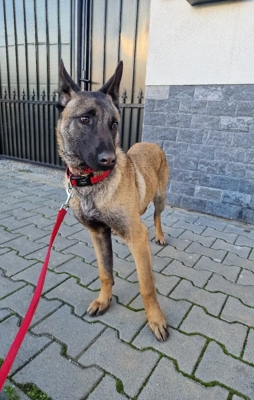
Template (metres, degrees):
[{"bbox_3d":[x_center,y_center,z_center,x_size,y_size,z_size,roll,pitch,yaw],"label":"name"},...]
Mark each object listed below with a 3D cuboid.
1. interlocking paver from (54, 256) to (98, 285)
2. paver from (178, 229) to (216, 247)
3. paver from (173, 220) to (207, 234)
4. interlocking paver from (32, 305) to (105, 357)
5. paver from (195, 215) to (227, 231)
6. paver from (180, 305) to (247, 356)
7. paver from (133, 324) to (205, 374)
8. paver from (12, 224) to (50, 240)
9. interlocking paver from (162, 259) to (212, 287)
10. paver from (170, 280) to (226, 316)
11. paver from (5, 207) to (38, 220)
[{"bbox_3d":[-0.211,0.353,1.219,0.198,0.066,0.163,13,19,29],"label":"interlocking paver"},{"bbox_3d":[0.429,0.264,1.645,0.198,0.066,0.163,13,19,29],"label":"paver"},{"bbox_3d":[0.421,0.213,1.809,0.198,0.066,0.163,13,19,29],"label":"paver"},{"bbox_3d":[-0.197,0.455,0.896,0.200,0.060,0.162,13,19,30],"label":"interlocking paver"},{"bbox_3d":[0.585,0.204,1.881,0.200,0.060,0.162,13,19,30],"label":"paver"},{"bbox_3d":[0.299,0.474,0.926,0.198,0.066,0.163,13,19,29],"label":"paver"},{"bbox_3d":[0.137,0.484,0.861,0.198,0.066,0.163,13,19,29],"label":"paver"},{"bbox_3d":[-0.562,0.218,1.590,0.200,0.060,0.162,13,19,30],"label":"paver"},{"bbox_3d":[0.283,0.371,1.254,0.200,0.060,0.162,13,19,30],"label":"interlocking paver"},{"bbox_3d":[0.291,0.424,1.090,0.198,0.066,0.163,13,19,29],"label":"paver"},{"bbox_3d":[-0.740,0.122,1.854,0.200,0.060,0.162,13,19,30],"label":"paver"}]

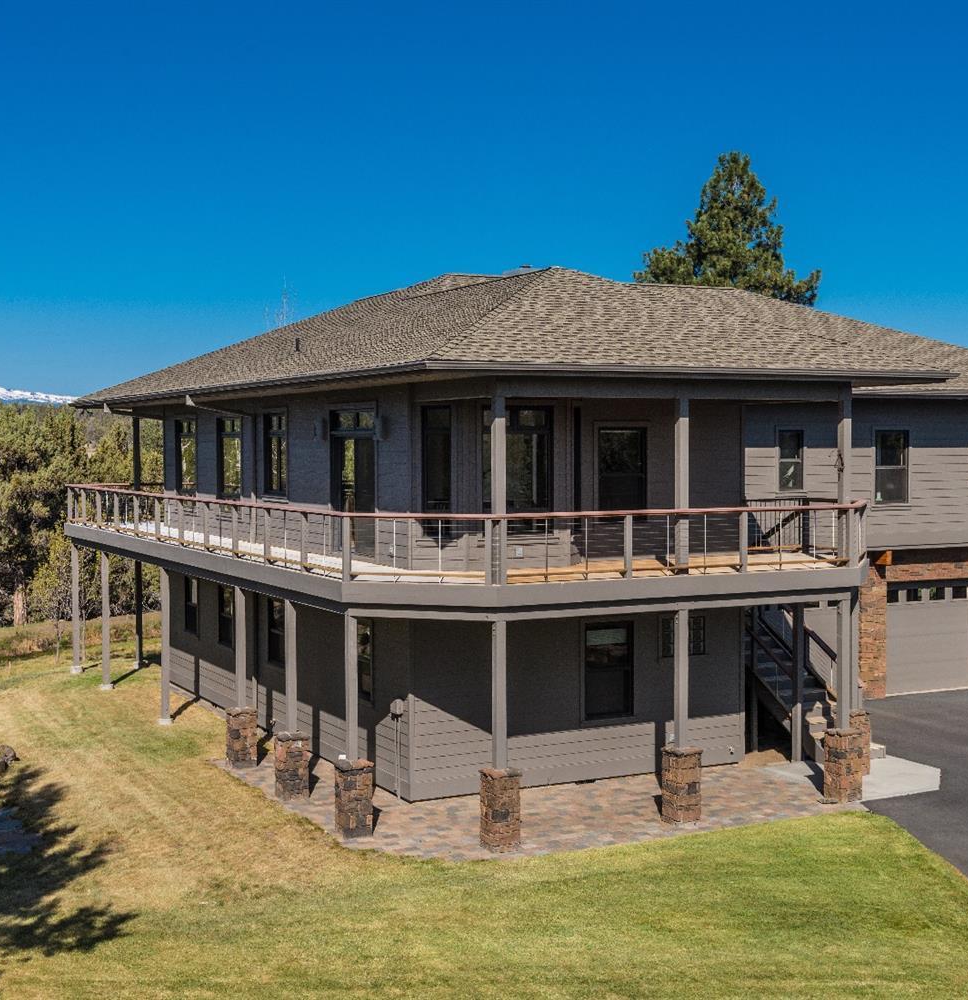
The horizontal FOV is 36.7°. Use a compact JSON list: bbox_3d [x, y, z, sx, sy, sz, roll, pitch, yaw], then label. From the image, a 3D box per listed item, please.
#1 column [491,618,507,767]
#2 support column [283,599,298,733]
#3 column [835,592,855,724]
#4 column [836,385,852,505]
[{"bbox_3d":[0.205,2.558,19.124,0.142,1.970,0.142,-1,2,-27],"label":"column"},{"bbox_3d":[-2.920,2.479,21.980,0.145,1.950,0.145,-1,2,-27],"label":"support column"},{"bbox_3d":[5.412,2.466,21.888,0.140,2.029,0.140,-1,2,-28],"label":"column"},{"bbox_3d":[5.334,-0.591,21.611,0.142,2.150,0.142,-1,2,-27],"label":"column"}]

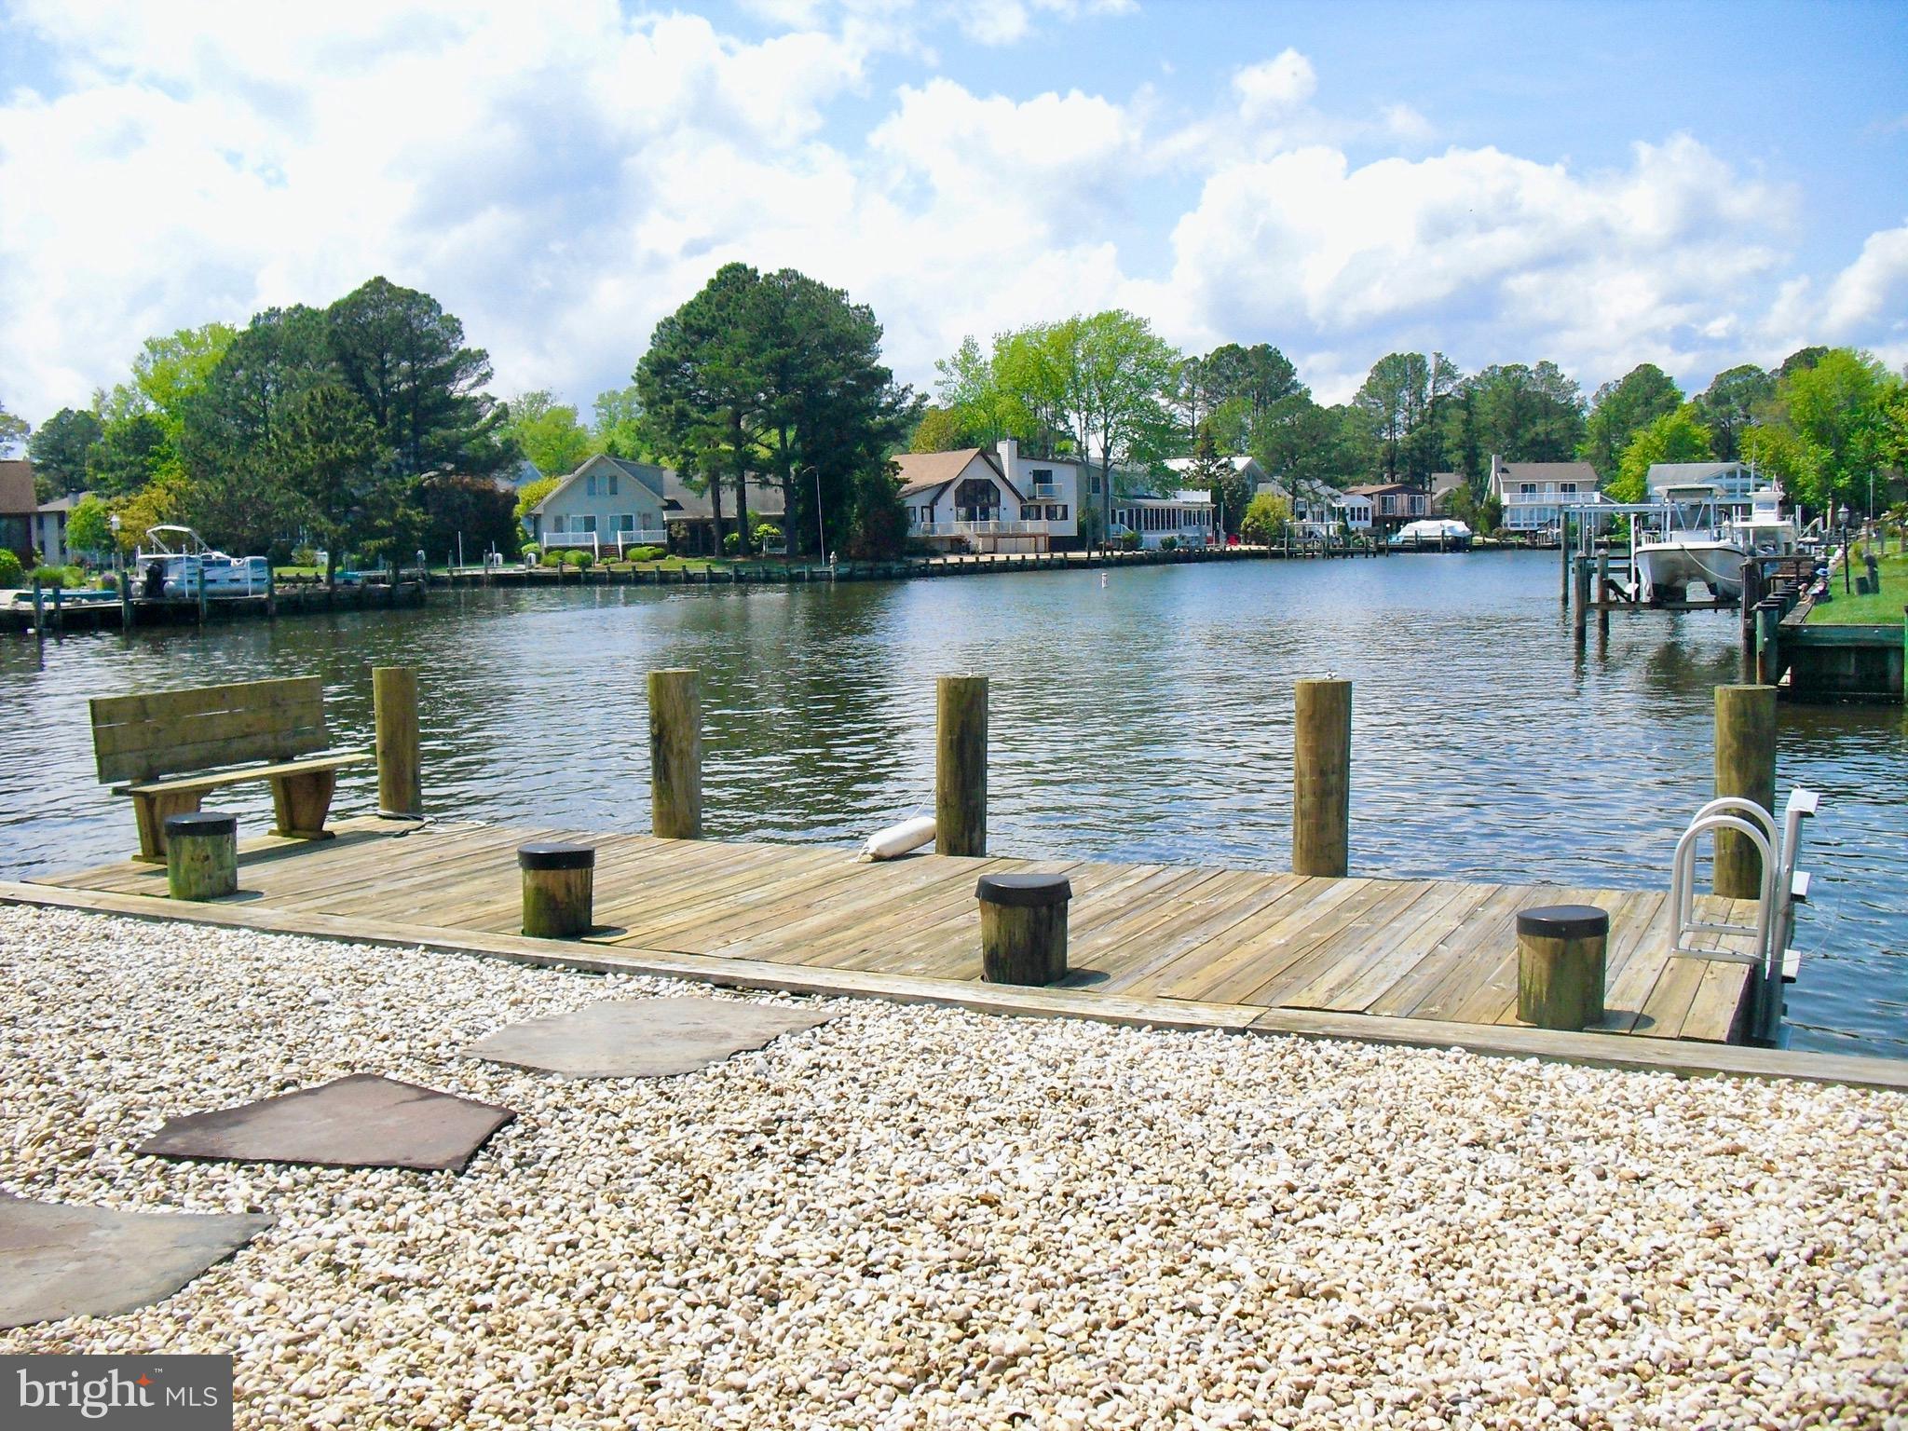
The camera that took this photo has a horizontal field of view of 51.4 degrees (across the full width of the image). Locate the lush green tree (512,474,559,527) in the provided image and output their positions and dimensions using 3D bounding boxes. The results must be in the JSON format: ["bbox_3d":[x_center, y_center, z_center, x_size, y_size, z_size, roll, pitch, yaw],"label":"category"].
[{"bbox_3d":[-30.699,-15.184,147.000,3.865,5.300,3.865,-1,5,0],"label":"lush green tree"}]

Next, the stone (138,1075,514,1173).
[{"bbox_3d":[-1.700,1.176,5.711,1.077,0.040,0.829,0,5,14],"label":"stone"}]

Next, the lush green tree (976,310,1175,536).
[{"bbox_3d":[10.412,-23.922,165.000,16.485,19.212,14.000,-1,5,0],"label":"lush green tree"}]

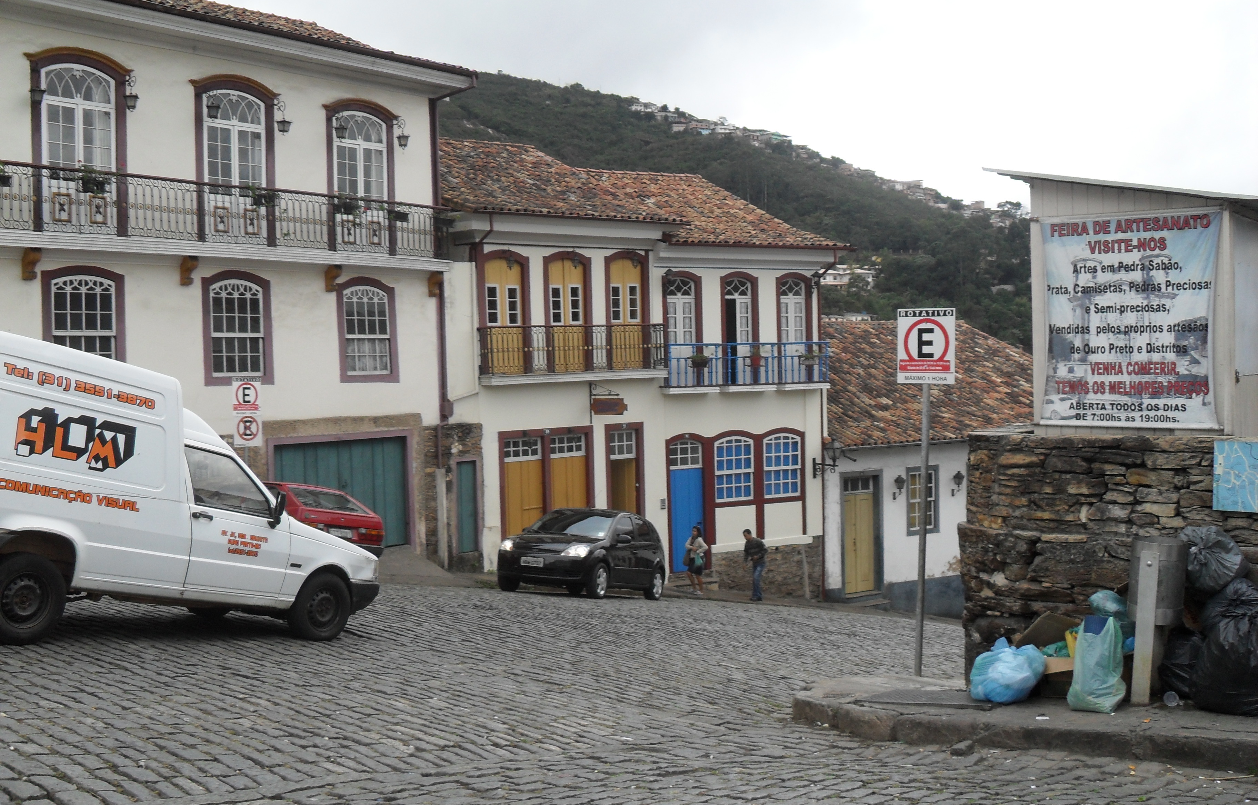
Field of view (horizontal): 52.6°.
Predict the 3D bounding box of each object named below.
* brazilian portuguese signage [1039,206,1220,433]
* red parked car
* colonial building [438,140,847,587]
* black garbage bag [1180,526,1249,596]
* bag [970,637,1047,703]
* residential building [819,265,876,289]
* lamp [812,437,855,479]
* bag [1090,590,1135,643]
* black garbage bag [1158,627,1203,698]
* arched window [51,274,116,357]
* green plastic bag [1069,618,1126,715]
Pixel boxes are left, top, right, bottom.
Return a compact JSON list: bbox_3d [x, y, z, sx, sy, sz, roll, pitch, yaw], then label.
[{"bbox_3d":[3.831,-0.637,9.750,1.340,1.620,0.040,0,3,29],"label":"brazilian portuguese signage"},{"bbox_3d":[-5.620,1.930,20.200,3.800,1.370,1.600,2,-8,42],"label":"red parked car"},{"bbox_3d":[-1.309,-0.854,31.469,10.600,10.800,8.500,-3,2,-34],"label":"colonial building"},{"bbox_3d":[4.141,1.123,9.000,0.500,0.480,0.450,0,3,29],"label":"black garbage bag"},{"bbox_3d":[2.606,1.836,8.750,0.510,0.440,0.420,-1,2,3],"label":"bag"},{"bbox_3d":[56.606,-32.638,330.000,15.000,7.000,10.000,-1,2,6],"label":"residential building"},{"bbox_3d":[4.759,1.351,30.674,0.430,0.980,0.970,-2,2,-29],"label":"lamp"},{"bbox_3d":[3.558,1.579,9.350,0.360,0.400,0.330,0,3,29],"label":"bag"},{"bbox_3d":[3.962,1.860,9.100,0.420,0.510,0.400,0,3,29],"label":"black garbage bag"},{"bbox_3d":[-8.584,-1.182,20.000,0.150,1.650,1.060,1,3,41],"label":"arched window"},{"bbox_3d":[3.160,1.771,8.600,0.390,0.620,0.300,-1,2,6],"label":"green plastic bag"}]

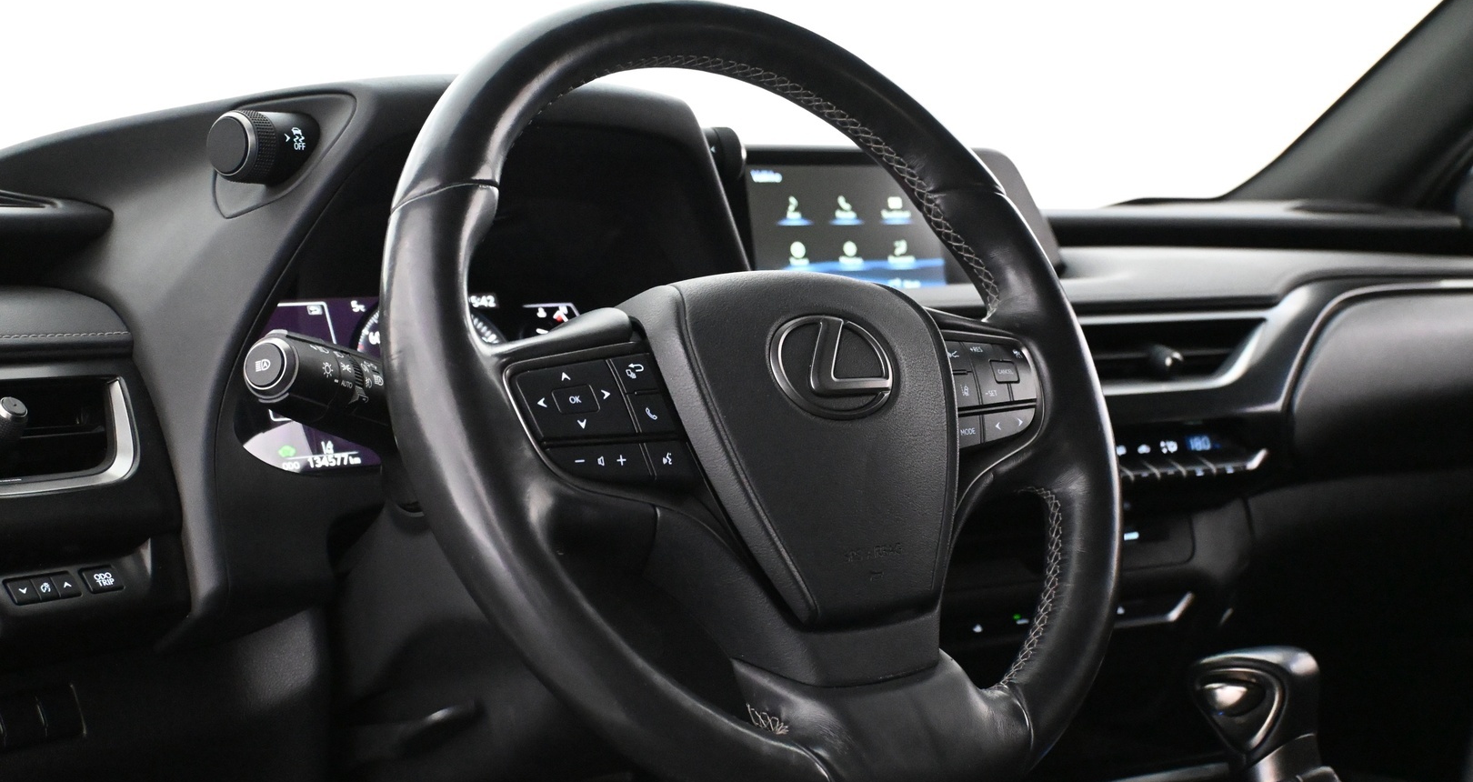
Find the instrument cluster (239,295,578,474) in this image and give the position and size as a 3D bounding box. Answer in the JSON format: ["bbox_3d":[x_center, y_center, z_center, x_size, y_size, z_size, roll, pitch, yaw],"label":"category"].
[{"bbox_3d":[-0.161,0.000,1.026,0.220,0.097,0.038,-3,-16,-39],"label":"instrument cluster"}]

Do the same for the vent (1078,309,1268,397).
[{"bbox_3d":[0.260,-0.022,1.209,0.175,0.048,0.040,-3,-8,-39],"label":"vent"}]

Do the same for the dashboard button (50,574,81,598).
[{"bbox_3d":[-0.270,0.079,0.771,0.009,0.006,0.012,-5,46,-47],"label":"dashboard button"}]

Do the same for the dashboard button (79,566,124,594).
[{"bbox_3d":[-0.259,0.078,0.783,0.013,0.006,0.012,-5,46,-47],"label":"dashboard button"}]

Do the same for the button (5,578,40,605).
[{"bbox_3d":[-0.282,0.080,0.758,0.011,0.006,0.012,-5,46,-47],"label":"button"}]

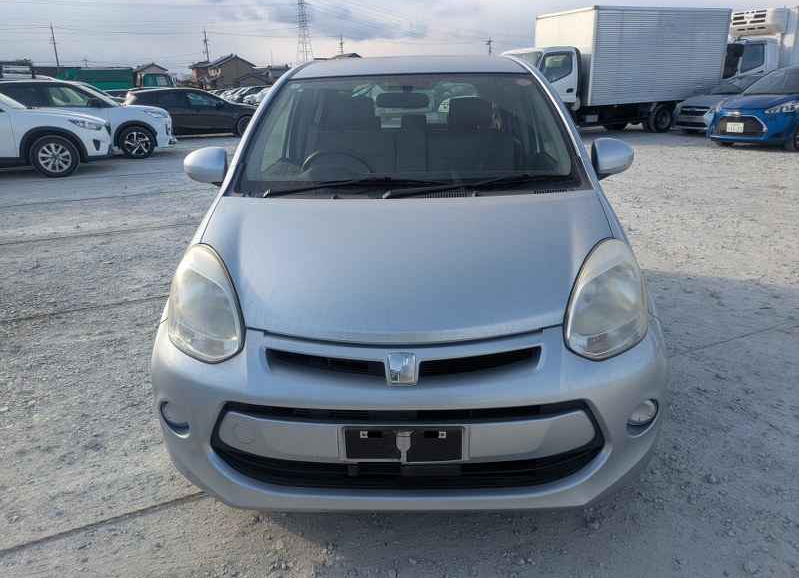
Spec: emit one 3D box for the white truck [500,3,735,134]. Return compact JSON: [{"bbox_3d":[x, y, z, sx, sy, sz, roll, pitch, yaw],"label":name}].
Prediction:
[{"bbox_3d":[5.290,-5.655,15.149,6.050,2.980,2.250,-9,21,-20],"label":"white truck"}]

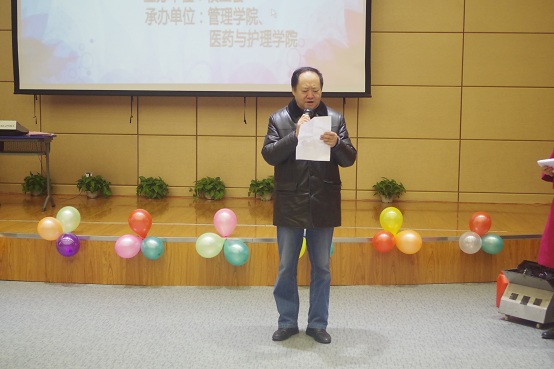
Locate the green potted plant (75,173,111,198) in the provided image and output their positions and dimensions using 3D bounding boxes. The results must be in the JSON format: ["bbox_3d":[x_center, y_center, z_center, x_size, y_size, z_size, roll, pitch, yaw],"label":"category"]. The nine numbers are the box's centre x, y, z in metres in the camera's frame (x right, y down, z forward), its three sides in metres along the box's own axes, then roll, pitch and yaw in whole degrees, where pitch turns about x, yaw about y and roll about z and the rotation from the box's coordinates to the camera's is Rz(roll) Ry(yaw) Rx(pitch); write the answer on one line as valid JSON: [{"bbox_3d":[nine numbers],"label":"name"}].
[{"bbox_3d":[-2.156,0.027,9.466,0.405,0.268,0.385,1,5,4],"label":"green potted plant"}]

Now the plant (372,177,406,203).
[{"bbox_3d":[1.316,0.070,9.326,0.373,0.299,0.354,1,5,4],"label":"plant"}]

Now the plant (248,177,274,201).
[{"bbox_3d":[-0.138,0.049,9.414,0.371,0.287,0.353,1,5,4],"label":"plant"}]

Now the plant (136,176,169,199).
[{"bbox_3d":[-1.463,0.038,9.451,0.372,0.267,0.353,1,5,4],"label":"plant"}]

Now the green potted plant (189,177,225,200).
[{"bbox_3d":[-0.804,0.047,9.424,0.386,0.272,0.367,1,5,4],"label":"green potted plant"}]

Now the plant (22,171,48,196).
[{"bbox_3d":[-2.877,-0.004,9.569,0.333,0.292,0.317,1,5,4],"label":"plant"}]

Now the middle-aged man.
[{"bbox_3d":[0.199,0.129,4.908,0.571,1.692,0.460,1,5,-1],"label":"middle-aged man"}]

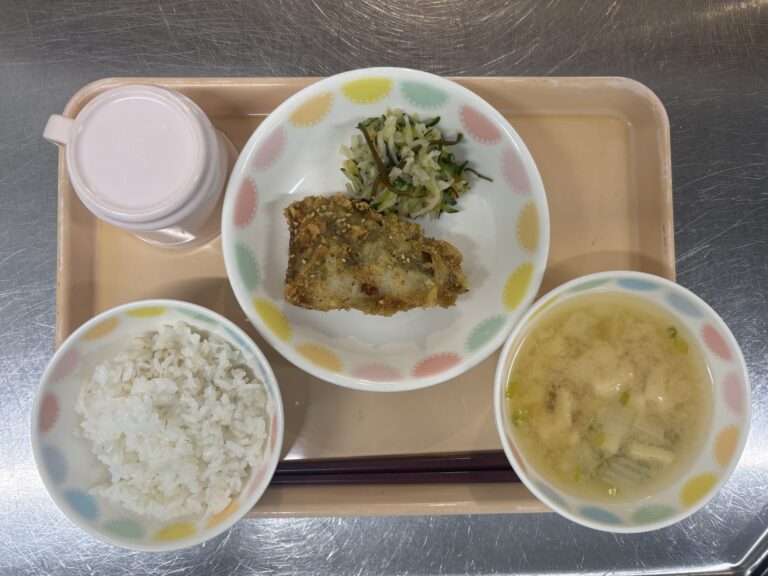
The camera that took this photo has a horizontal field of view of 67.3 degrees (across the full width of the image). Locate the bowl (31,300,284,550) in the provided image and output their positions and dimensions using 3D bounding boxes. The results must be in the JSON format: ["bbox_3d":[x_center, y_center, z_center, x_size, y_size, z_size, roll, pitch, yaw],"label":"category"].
[{"bbox_3d":[-0.115,0.071,0.323,0.128,0.058,0.128,0,87,-1],"label":"bowl"}]

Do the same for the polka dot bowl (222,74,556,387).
[{"bbox_3d":[0.001,-0.033,0.339,0.181,0.040,0.181,0,87,-1],"label":"polka dot bowl"}]

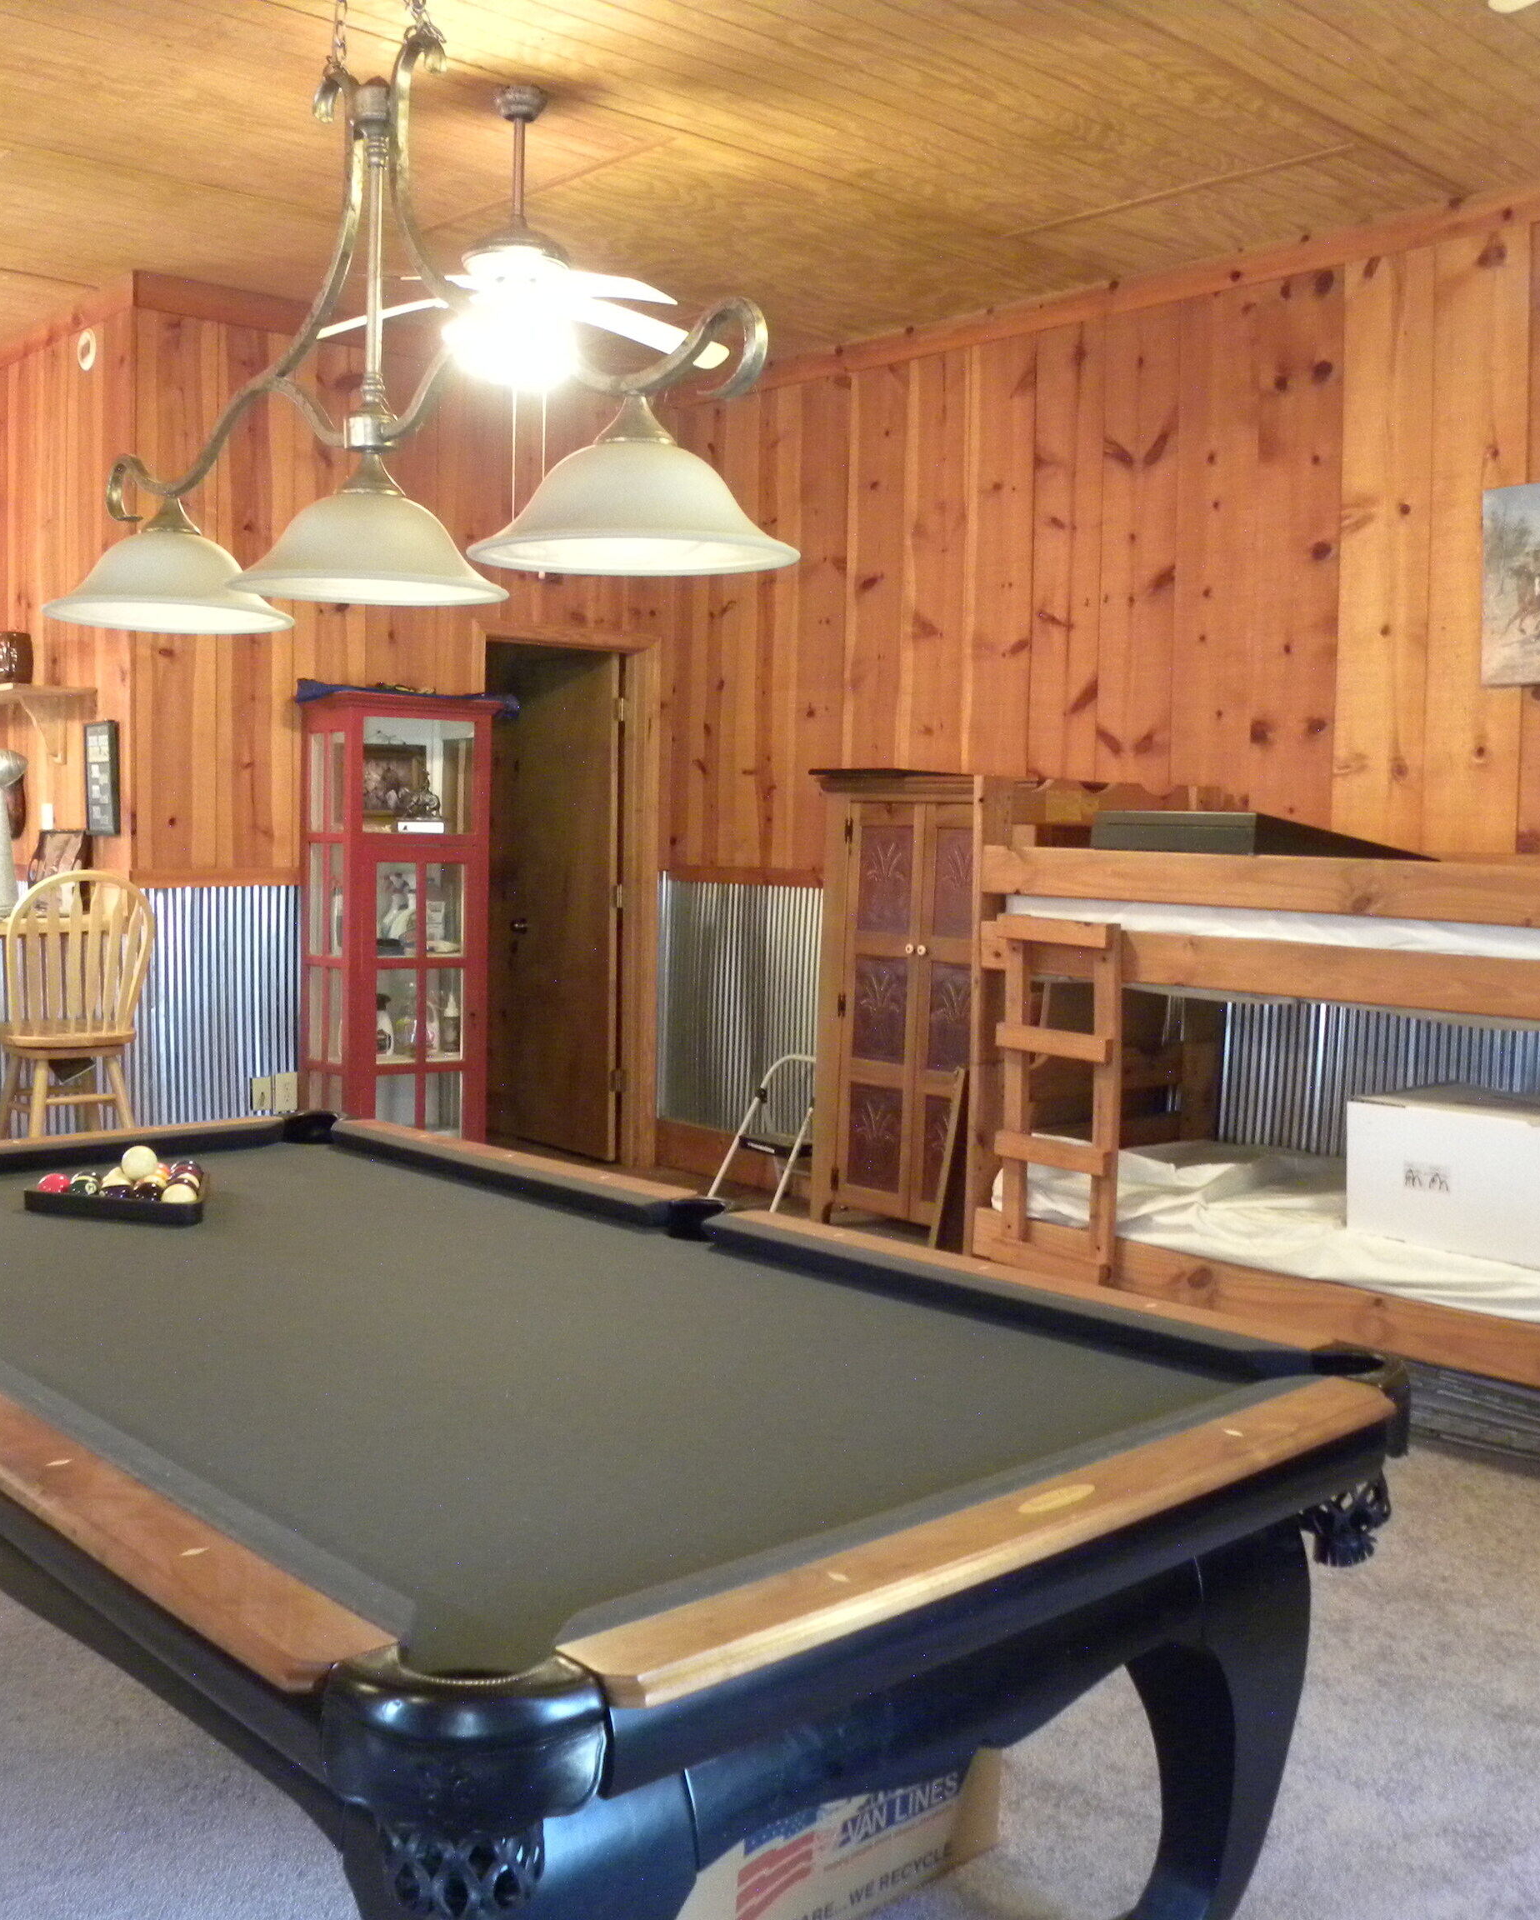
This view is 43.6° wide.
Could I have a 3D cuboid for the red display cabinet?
[{"bbox_3d":[-1.301,-0.006,6.732,0.630,1.825,0.350,-3,6,-43],"label":"red display cabinet"}]

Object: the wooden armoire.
[{"bbox_3d":[0.634,0.185,6.222,0.500,1.590,0.980,-3,6,-43],"label":"wooden armoire"}]

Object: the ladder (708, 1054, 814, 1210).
[{"bbox_3d":[0.029,0.632,7.011,0.444,0.576,0.404,-3,5,-43],"label":"ladder"}]

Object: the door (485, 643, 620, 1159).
[{"bbox_3d":[-0.858,-0.214,7.937,0.040,2.041,0.710,-3,6,-43],"label":"door"}]

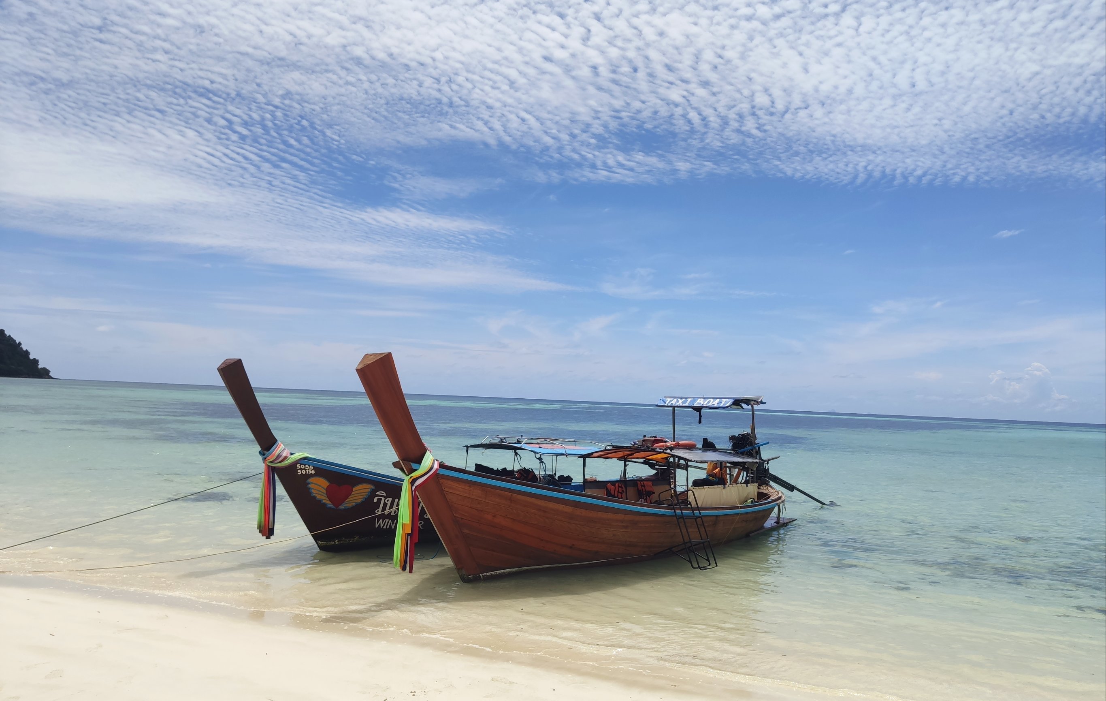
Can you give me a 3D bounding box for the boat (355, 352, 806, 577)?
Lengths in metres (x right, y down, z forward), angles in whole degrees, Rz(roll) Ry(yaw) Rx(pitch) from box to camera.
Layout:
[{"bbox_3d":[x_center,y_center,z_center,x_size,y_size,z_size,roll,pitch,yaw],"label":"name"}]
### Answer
[{"bbox_3d":[1.031,1.725,12.262,2.050,2.752,9.288,-3,-7,43],"label":"boat"}]

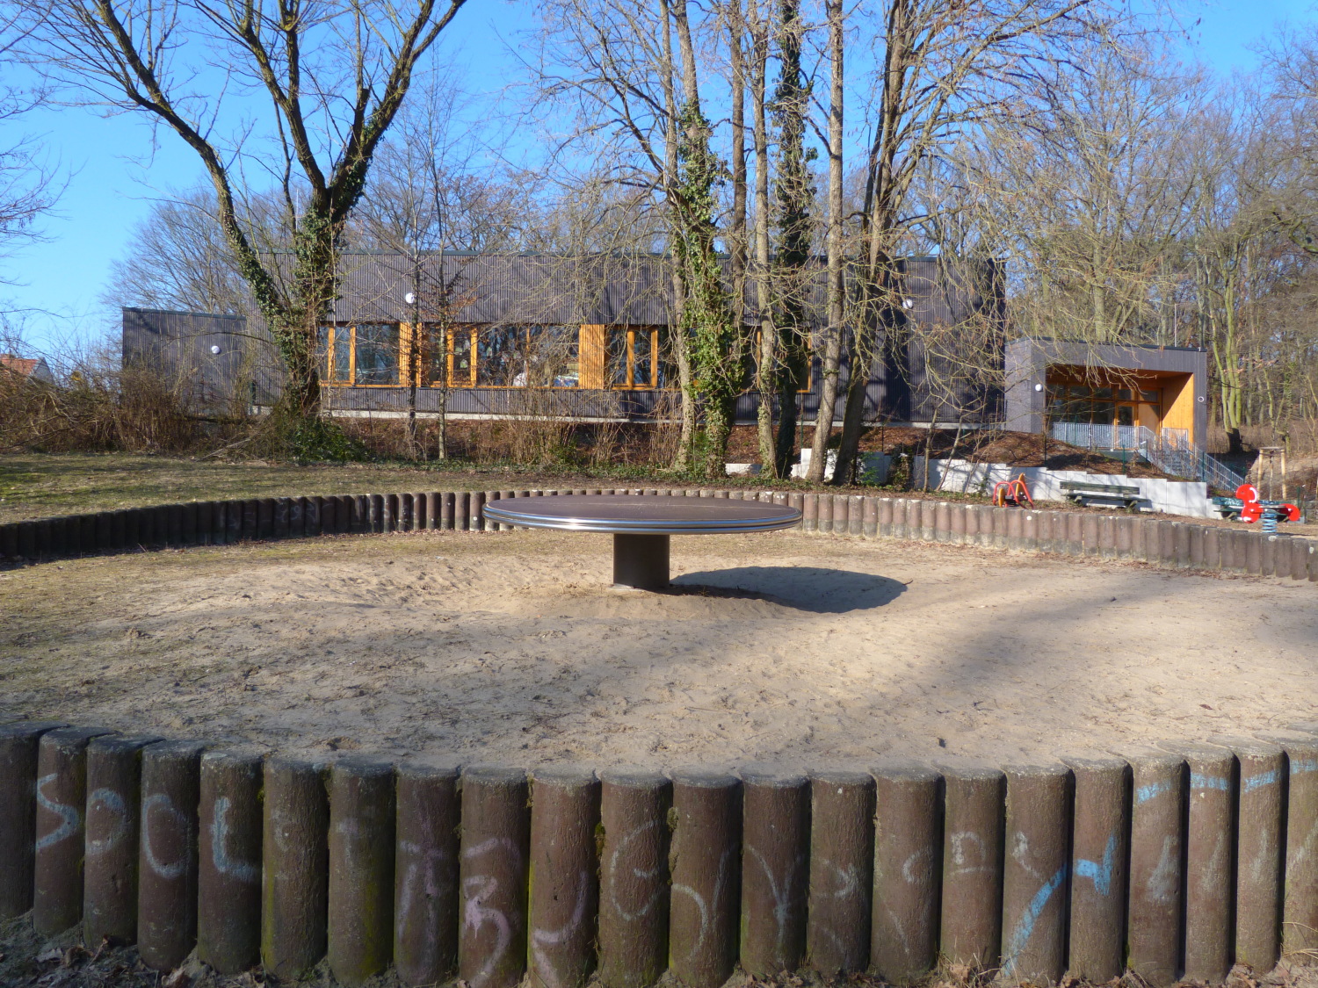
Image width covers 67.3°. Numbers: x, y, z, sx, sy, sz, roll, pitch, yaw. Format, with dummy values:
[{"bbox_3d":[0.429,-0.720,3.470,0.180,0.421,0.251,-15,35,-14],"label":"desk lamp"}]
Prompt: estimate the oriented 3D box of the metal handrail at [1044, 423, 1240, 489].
[{"bbox_3d":[20.300,-1.400,40.700,7.600,3.100,3.200,1,0,-22],"label":"metal handrail"}]

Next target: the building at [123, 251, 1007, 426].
[{"bbox_3d":[-3.100,-4.850,36.300,28.000,5.300,11.500,1,0,4],"label":"building"}]

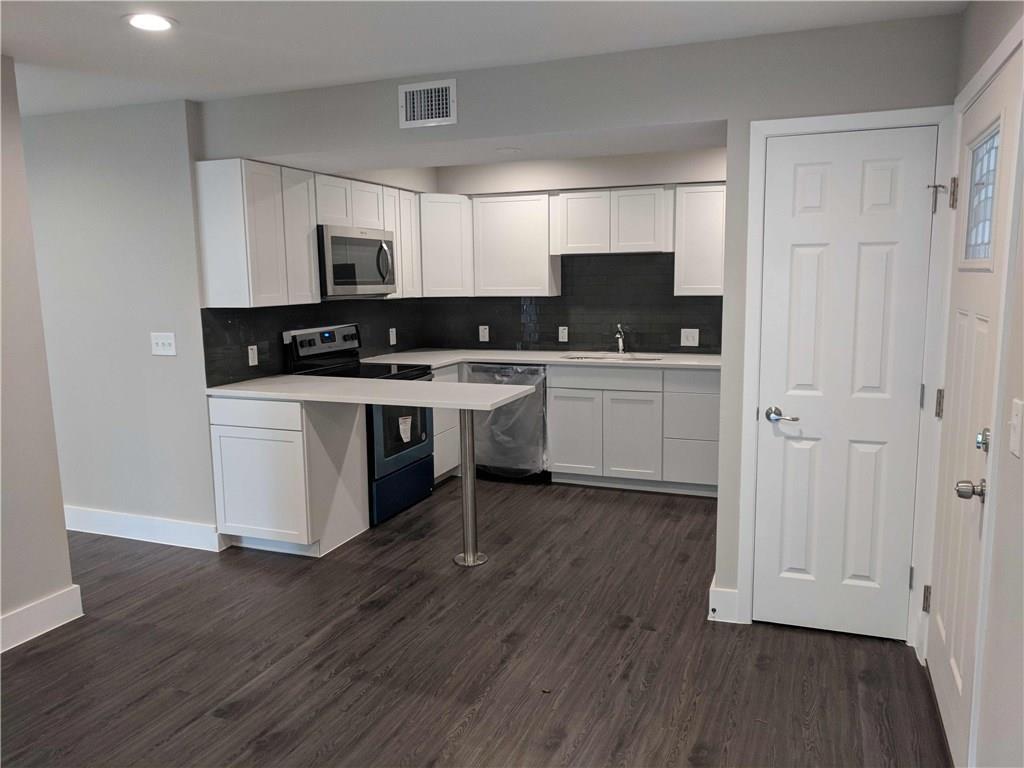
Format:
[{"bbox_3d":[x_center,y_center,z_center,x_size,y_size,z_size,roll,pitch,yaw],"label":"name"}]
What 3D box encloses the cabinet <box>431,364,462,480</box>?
[{"bbox_3d":[-0.772,0.293,5.675,0.630,0.885,0.497,2,8,21],"label":"cabinet"}]

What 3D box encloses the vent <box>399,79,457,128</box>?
[{"bbox_3d":[-0.393,-1.304,3.587,0.297,0.195,0.022,2,9,21],"label":"vent"}]

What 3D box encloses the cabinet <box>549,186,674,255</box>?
[{"bbox_3d":[0.763,-1.188,5.659,0.925,0.463,0.320,2,8,21],"label":"cabinet"}]

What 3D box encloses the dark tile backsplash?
[{"bbox_3d":[-0.001,-0.458,4.861,2.600,0.747,2.540,2,8,21],"label":"dark tile backsplash"}]

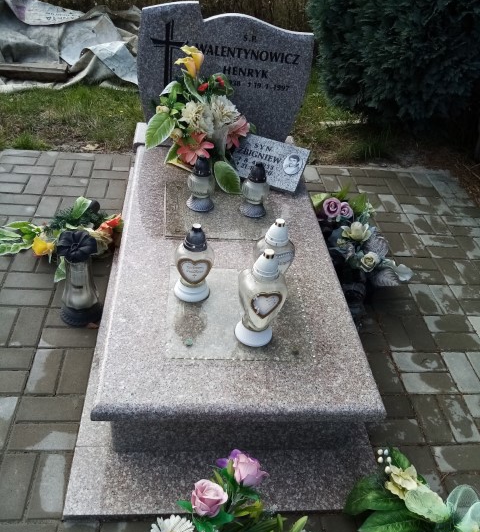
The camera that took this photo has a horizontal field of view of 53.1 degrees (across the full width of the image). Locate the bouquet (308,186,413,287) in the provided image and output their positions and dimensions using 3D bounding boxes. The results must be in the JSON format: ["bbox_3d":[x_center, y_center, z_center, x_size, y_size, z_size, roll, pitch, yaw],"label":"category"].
[{"bbox_3d":[0.560,-0.110,2.241,0.400,0.290,0.540,2,41,-7],"label":"bouquet"}]

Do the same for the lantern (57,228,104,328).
[{"bbox_3d":[-0.606,0.054,1.809,0.152,0.346,0.152,2,41,-7],"label":"lantern"}]

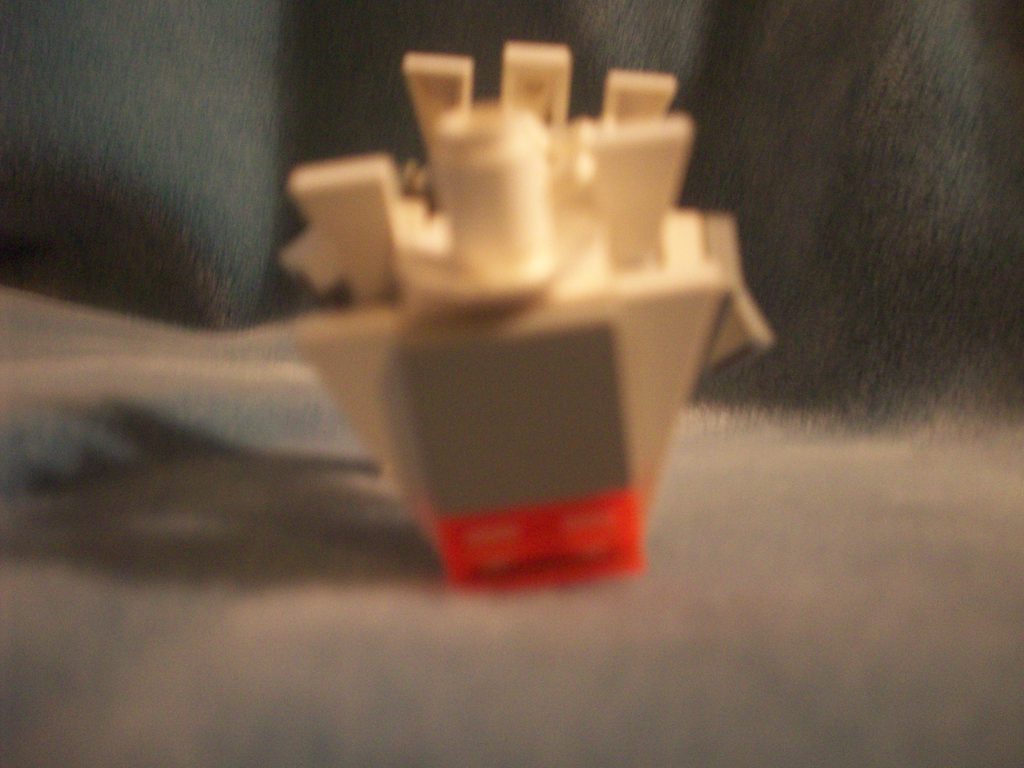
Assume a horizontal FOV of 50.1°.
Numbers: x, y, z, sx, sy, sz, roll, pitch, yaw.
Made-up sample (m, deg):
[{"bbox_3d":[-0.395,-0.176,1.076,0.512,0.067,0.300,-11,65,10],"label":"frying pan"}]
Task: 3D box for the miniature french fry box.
[{"bbox_3d":[0.003,-0.011,0.145,0.061,0.060,0.049,-5,23,5],"label":"miniature french fry box"}]

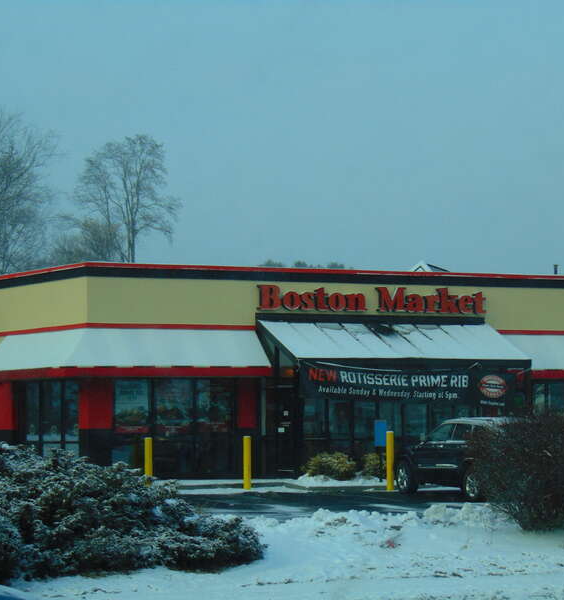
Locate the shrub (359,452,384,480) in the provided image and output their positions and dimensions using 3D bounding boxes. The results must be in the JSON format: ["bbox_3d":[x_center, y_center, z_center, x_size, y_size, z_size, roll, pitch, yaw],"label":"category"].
[{"bbox_3d":[2.212,4.052,61.000,0.660,0.660,0.640,0,-3,0],"label":"shrub"}]

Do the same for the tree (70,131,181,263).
[{"bbox_3d":[-7.351,-0.118,118.000,5.011,15.412,5.011,0,-3,-4],"label":"tree"}]

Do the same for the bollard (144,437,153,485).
[{"bbox_3d":[-2.899,3.540,54.200,0.170,1.118,0.170,1,-4,-28],"label":"bollard"}]

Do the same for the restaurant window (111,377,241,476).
[{"bbox_3d":[-2.454,2.972,57.992,3.301,2.343,0.120,1,-4,-28],"label":"restaurant window"}]

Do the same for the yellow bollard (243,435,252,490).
[{"bbox_3d":[-0.792,3.768,57.800,0.170,1.240,0.170,1,-3,-27],"label":"yellow bollard"}]

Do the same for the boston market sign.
[{"bbox_3d":[2.398,-0.005,64.517,6.800,0.640,0.180,1,-3,-27],"label":"boston market sign"}]

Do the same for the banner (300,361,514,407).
[{"bbox_3d":[3.162,2.125,62.407,6.080,1.060,0.060,1,-3,-27],"label":"banner"}]

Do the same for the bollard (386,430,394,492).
[{"bbox_3d":[2.443,3.632,56.200,0.170,1.330,0.170,0,-3,0],"label":"bollard"}]

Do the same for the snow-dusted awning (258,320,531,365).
[{"bbox_3d":[2.900,1.115,63.566,6.750,1.170,2.250,1,-3,-27],"label":"snow-dusted awning"}]

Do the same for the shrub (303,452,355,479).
[{"bbox_3d":[1.089,3.816,57.200,1.176,0.665,1.050,1,-4,-28],"label":"shrub"}]

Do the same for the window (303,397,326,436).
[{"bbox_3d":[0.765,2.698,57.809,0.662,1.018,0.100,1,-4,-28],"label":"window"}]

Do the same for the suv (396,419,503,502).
[{"bbox_3d":[4.223,3.393,54.451,1.870,1.740,4.700,1,-3,-29],"label":"suv"}]

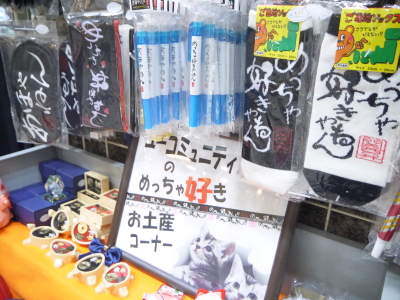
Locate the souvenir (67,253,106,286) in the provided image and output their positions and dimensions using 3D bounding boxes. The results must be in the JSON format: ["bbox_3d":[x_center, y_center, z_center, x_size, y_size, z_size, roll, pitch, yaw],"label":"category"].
[{"bbox_3d":[-0.187,0.206,0.558,0.053,0.025,0.057,13,25,32],"label":"souvenir"}]

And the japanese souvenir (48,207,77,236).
[{"bbox_3d":[-0.284,0.147,0.676,0.057,0.053,0.025,52,9,22],"label":"japanese souvenir"}]

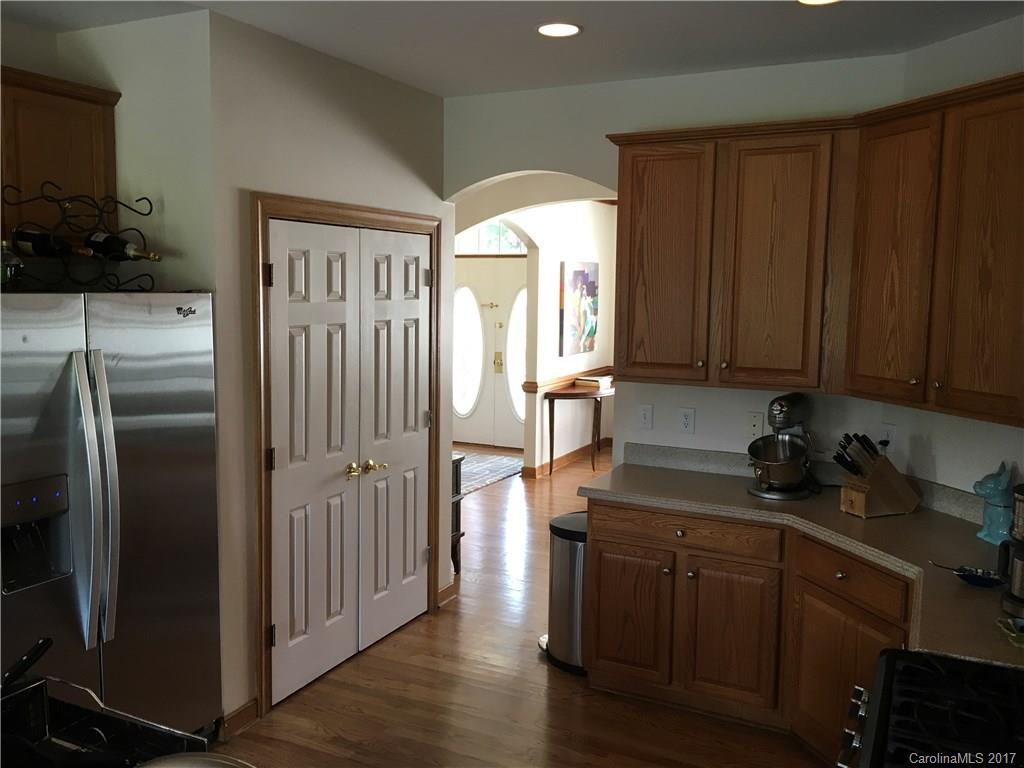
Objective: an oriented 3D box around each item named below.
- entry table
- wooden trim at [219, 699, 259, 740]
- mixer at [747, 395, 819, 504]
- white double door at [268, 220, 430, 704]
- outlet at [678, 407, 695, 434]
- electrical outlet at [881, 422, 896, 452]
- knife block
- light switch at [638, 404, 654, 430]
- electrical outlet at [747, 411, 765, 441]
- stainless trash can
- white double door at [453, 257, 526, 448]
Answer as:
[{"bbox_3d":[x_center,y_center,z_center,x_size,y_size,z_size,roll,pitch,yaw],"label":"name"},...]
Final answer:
[{"bbox_3d":[0.825,0.430,8.614,0.440,0.780,1.380,4,7,27],"label":"entry table"},{"bbox_3d":[-1.081,1.341,3.454,0.025,0.085,0.190,4,7,27],"label":"wooden trim"},{"bbox_3d":[1.190,0.260,3.699,0.350,0.420,0.270,-5,9,-40],"label":"mixer"},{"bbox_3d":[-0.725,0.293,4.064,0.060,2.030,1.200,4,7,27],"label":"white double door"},{"bbox_3d":[0.840,0.178,4.116,0.077,0.120,0.010,4,7,27],"label":"outlet"},{"bbox_3d":[1.623,0.231,3.699,0.010,0.120,0.075,-3,7,-28],"label":"electrical outlet"},{"bbox_3d":[1.469,0.387,3.396,0.280,0.250,0.128,-2,7,-22],"label":"knife block"},{"bbox_3d":[0.661,0.165,4.208,0.077,0.120,0.010,4,7,27],"label":"light switch"},{"bbox_3d":[1.126,0.195,3.970,0.077,0.120,0.010,4,7,27],"label":"electrical outlet"},{"bbox_3d":[0.310,0.991,4.132,0.340,0.670,0.370,4,7,27],"label":"stainless trash can"},{"bbox_3d":[-0.215,-0.326,9.356,1.740,2.050,0.060,4,7,27],"label":"white double door"}]

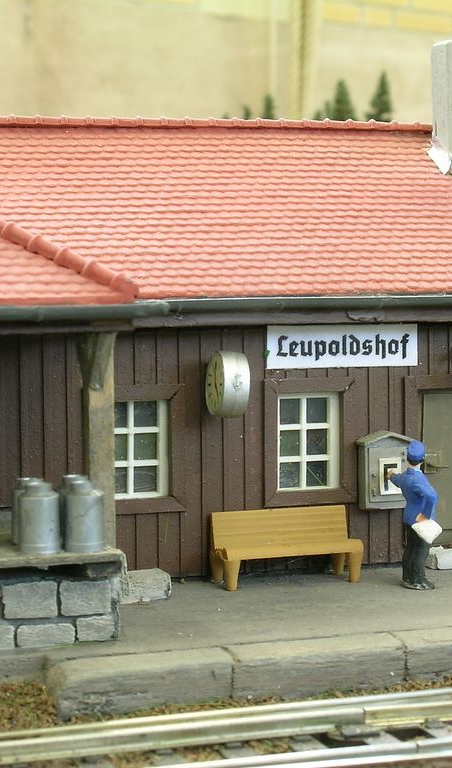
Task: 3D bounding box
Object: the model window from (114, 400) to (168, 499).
[{"bbox_3d":[-0.013,0.009,0.235,0.009,0.014,0.002,-2,4,-16],"label":"model window"}]

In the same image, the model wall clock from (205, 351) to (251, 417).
[{"bbox_3d":[0.000,0.000,0.232,0.004,0.009,0.009,-2,4,-16],"label":"model wall clock"}]

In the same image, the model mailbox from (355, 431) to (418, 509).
[{"bbox_3d":[0.023,0.012,0.243,0.008,0.011,0.004,-2,4,-16],"label":"model mailbox"}]

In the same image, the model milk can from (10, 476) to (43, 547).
[{"bbox_3d":[-0.023,0.015,0.199,0.005,0.008,0.005,0,4,0],"label":"model milk can"}]

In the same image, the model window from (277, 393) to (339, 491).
[{"bbox_3d":[0.012,0.008,0.242,0.010,0.014,0.002,-2,4,-16],"label":"model window"}]

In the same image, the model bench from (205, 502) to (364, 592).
[{"bbox_3d":[0.009,0.023,0.234,0.020,0.010,0.008,-2,4,-16],"label":"model bench"}]

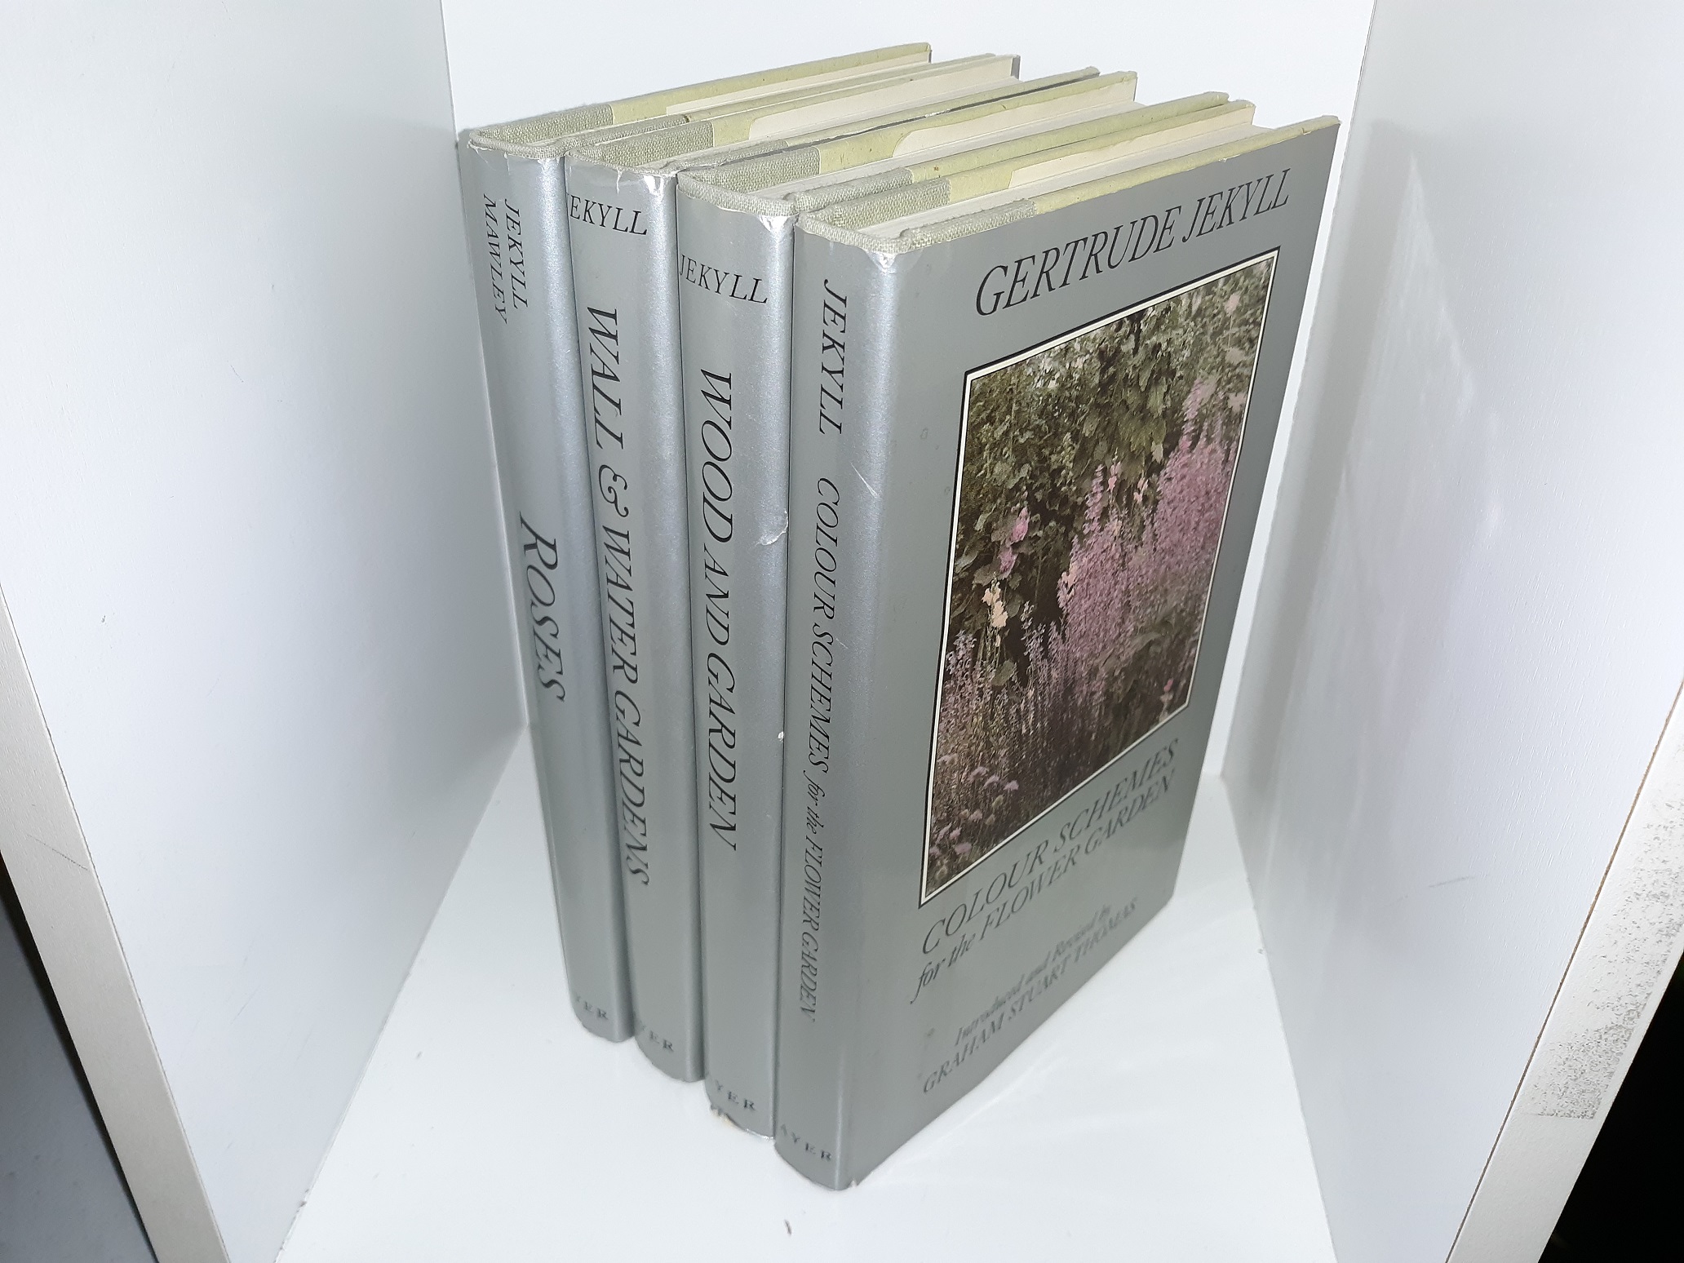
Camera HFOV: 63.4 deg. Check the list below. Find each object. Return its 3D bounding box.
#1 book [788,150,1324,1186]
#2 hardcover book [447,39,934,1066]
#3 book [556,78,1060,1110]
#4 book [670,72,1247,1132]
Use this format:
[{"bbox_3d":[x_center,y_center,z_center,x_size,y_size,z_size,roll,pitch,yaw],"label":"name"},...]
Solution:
[{"bbox_3d":[0.045,0.008,0.307,0.023,0.222,0.142,28,40,35],"label":"book"},{"bbox_3d":[-0.017,-0.020,0.347,0.024,0.222,0.145,23,38,30],"label":"hardcover book"},{"bbox_3d":[0.003,-0.013,0.337,0.025,0.222,0.144,24,38,31],"label":"book"},{"bbox_3d":[0.026,-0.003,0.322,0.026,0.222,0.144,27,40,33],"label":"book"}]

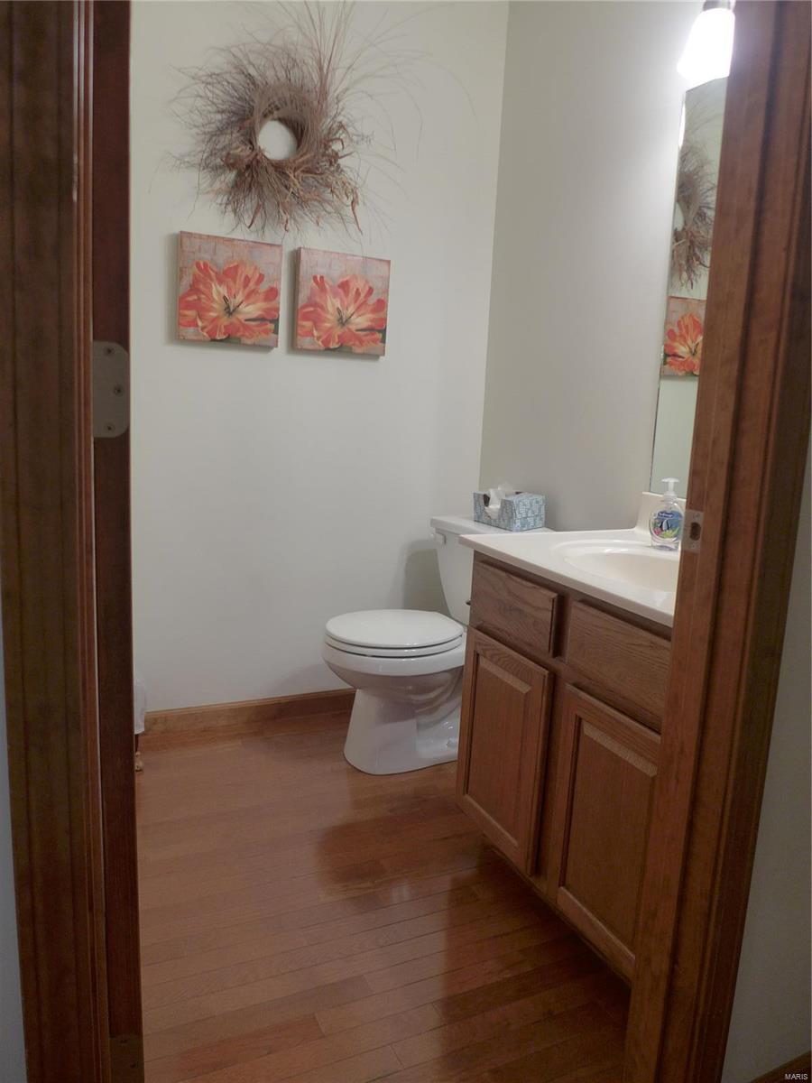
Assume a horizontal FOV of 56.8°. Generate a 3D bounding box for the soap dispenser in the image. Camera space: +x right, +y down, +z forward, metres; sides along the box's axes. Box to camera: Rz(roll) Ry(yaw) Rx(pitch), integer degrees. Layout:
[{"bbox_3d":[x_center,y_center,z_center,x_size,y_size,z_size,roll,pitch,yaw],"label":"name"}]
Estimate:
[{"bbox_3d":[0.596,-0.064,1.709,0.077,0.162,0.045,10,12,38],"label":"soap dispenser"}]

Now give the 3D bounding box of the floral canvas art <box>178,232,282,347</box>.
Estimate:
[{"bbox_3d":[-0.537,-0.759,2.292,0.304,0.308,0.039,-2,11,-24],"label":"floral canvas art"}]

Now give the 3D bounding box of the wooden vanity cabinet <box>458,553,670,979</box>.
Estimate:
[{"bbox_3d":[0.526,0.456,1.604,0.535,0.761,0.738,-2,11,-24],"label":"wooden vanity cabinet"}]

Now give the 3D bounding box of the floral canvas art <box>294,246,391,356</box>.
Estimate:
[{"bbox_3d":[-0.206,-0.769,2.440,0.305,0.307,0.039,-2,11,-24],"label":"floral canvas art"}]

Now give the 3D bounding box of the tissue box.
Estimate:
[{"bbox_3d":[0.335,-0.096,2.404,0.130,0.093,0.212,-3,11,-29],"label":"tissue box"}]

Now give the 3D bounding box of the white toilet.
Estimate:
[{"bbox_3d":[0.077,0.319,2.363,0.702,0.733,0.458,-2,11,-24],"label":"white toilet"}]

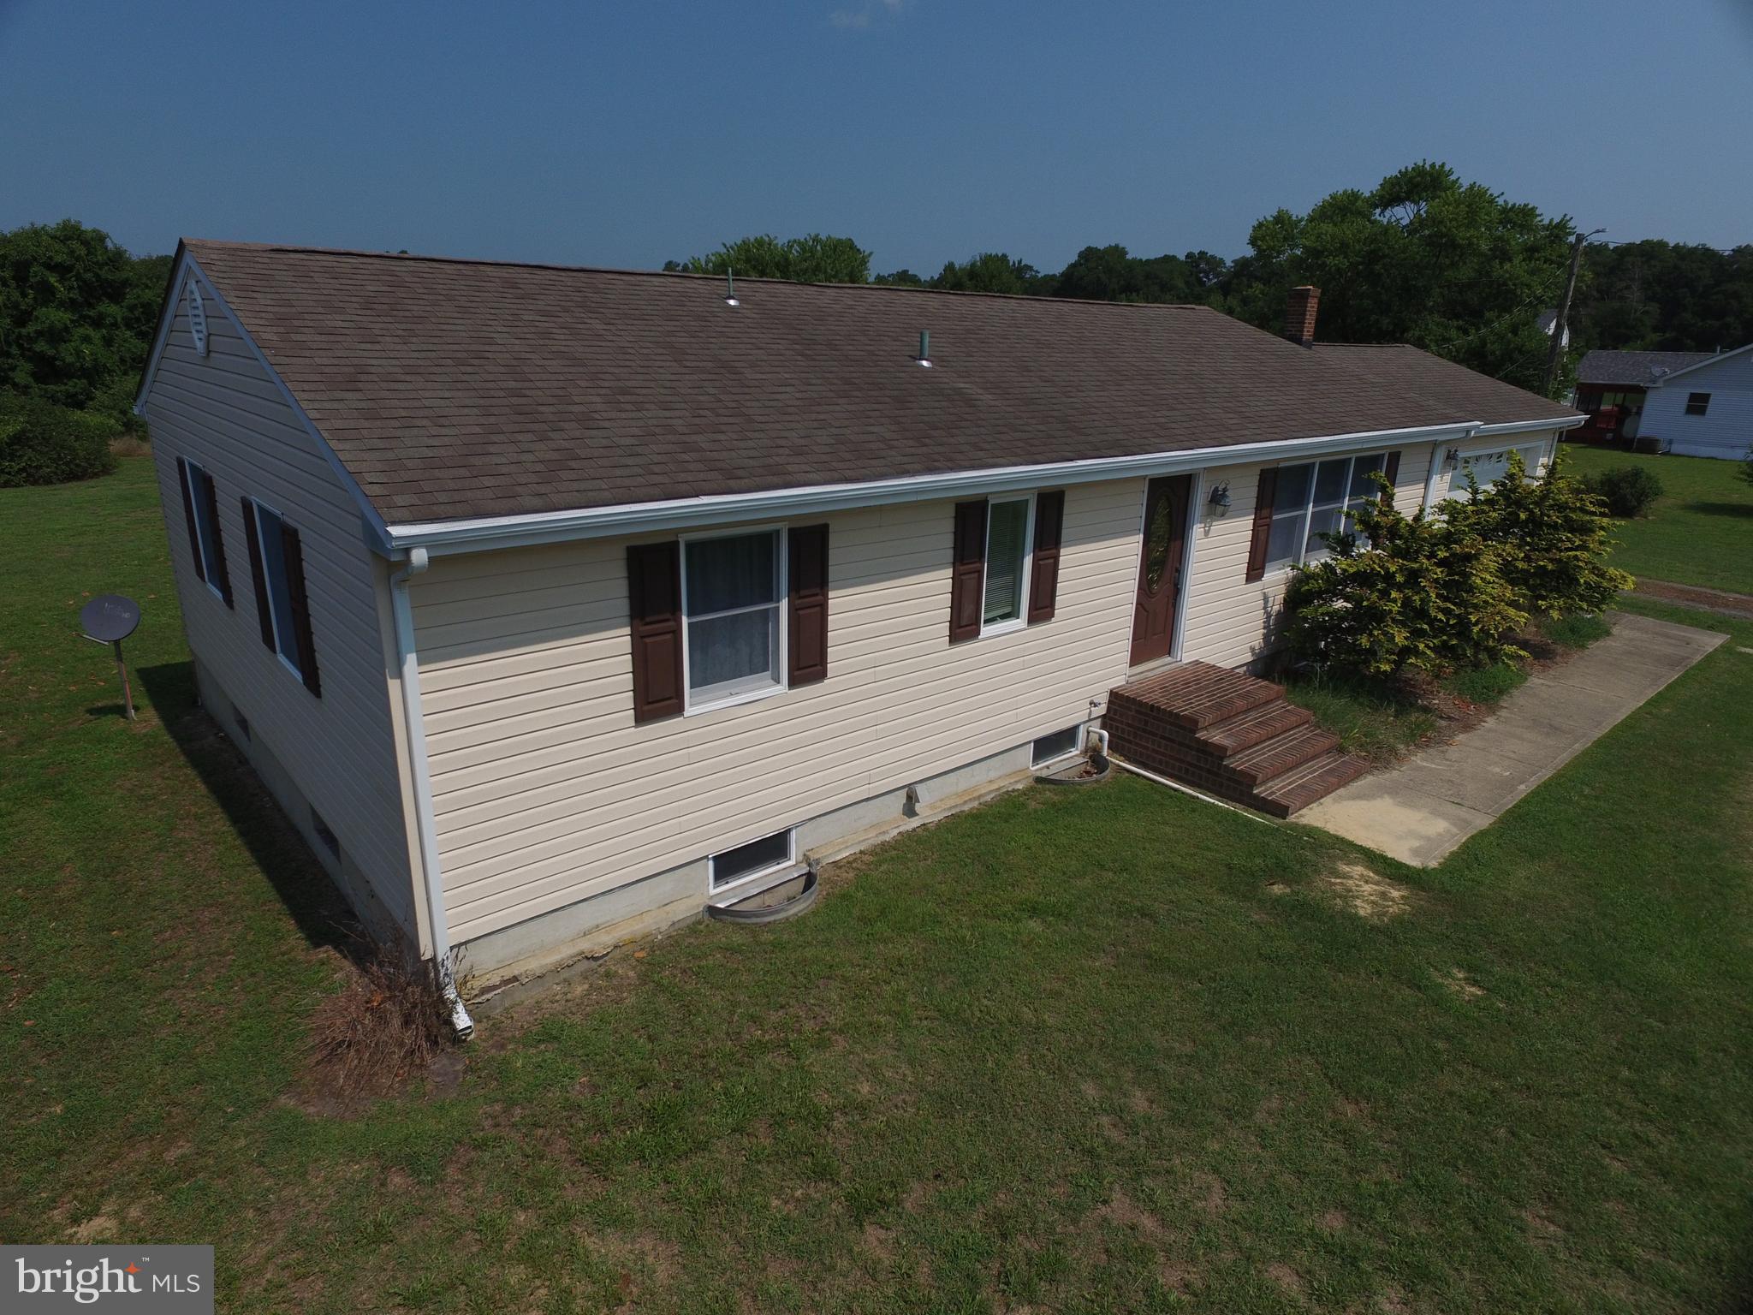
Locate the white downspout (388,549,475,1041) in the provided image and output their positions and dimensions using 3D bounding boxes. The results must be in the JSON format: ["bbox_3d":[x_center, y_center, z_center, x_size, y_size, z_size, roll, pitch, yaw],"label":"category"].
[{"bbox_3d":[-2.515,0.869,5.785,0.090,3.100,0.430,-14,23,-39],"label":"white downspout"}]

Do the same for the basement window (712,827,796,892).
[{"bbox_3d":[-0.969,1.548,7.816,0.785,0.330,0.080,-14,23,-39],"label":"basement window"}]

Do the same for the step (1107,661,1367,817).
[{"bbox_3d":[3.688,0.767,10.381,1.690,0.700,2.020,-14,23,-39],"label":"step"}]

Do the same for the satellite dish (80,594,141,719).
[{"bbox_3d":[-8.496,0.080,11.195,0.760,1.450,0.600,4,18,8],"label":"satellite dish"}]

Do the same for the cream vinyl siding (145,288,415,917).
[{"bbox_3d":[-5.370,-1.066,8.470,0.080,4.000,8.020,-14,23,-39],"label":"cream vinyl siding"}]

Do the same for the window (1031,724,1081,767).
[{"bbox_3d":[1.774,0.882,10.123,0.785,0.330,0.080,-14,23,-39],"label":"window"}]

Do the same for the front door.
[{"bbox_3d":[2.955,-0.909,10.692,0.914,2.030,0.060,-14,23,-39],"label":"front door"}]

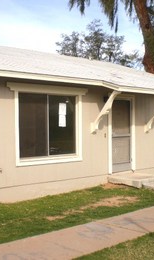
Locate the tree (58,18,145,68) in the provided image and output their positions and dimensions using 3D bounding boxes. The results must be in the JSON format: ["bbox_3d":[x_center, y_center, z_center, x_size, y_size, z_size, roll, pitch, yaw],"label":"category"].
[{"bbox_3d":[1.659,-3.273,27.044,7.000,9.296,7.000,-1,1,0],"label":"tree"}]

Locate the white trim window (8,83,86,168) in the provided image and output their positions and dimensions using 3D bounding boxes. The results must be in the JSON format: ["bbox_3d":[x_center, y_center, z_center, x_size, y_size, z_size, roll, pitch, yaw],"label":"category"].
[{"bbox_3d":[-0.576,-0.116,8.839,2.342,1.810,0.140,-1,1,-42],"label":"white trim window"}]

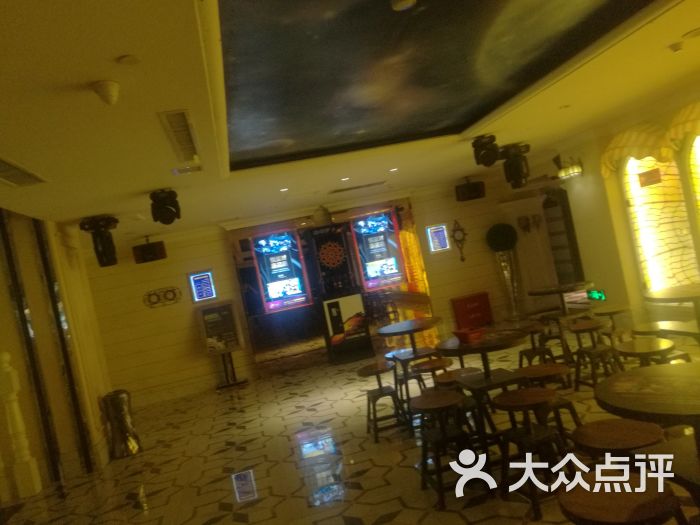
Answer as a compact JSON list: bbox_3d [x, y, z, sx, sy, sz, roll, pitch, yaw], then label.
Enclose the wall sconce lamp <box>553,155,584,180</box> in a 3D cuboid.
[{"bbox_3d":[2.642,-1.136,6.601,0.240,0.320,0.360,-12,1,-11],"label":"wall sconce lamp"}]

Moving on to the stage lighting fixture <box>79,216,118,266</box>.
[{"bbox_3d":[-2.648,-0.234,5.795,0.400,0.530,0.300,-11,1,-12],"label":"stage lighting fixture"}]

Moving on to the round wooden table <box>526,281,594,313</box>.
[{"bbox_3d":[2.501,0.707,6.314,0.700,0.810,0.700,-11,1,0],"label":"round wooden table"}]

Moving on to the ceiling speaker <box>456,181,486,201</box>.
[{"bbox_3d":[1.859,-1.097,8.492,0.440,0.240,0.270,-11,1,3],"label":"ceiling speaker"}]

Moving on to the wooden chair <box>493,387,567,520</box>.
[{"bbox_3d":[1.014,1.035,3.000,0.345,0.558,0.345,-12,1,-11],"label":"wooden chair"}]

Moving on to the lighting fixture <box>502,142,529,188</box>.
[{"bbox_3d":[2.104,-1.215,6.940,0.360,0.540,0.300,-12,1,-11],"label":"lighting fixture"}]

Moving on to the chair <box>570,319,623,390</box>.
[{"bbox_3d":[2.027,0.802,4.482,0.345,0.558,0.345,-12,1,-11],"label":"chair"}]

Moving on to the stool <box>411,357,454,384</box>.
[{"bbox_3d":[0.699,1.073,4.267,0.345,0.558,0.345,-12,1,-11],"label":"stool"}]

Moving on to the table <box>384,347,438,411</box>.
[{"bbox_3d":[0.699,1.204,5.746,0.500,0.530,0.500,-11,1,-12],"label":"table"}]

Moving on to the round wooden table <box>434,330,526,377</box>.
[{"bbox_3d":[1.098,1.001,4.210,0.690,0.810,0.690,-11,1,0],"label":"round wooden table"}]

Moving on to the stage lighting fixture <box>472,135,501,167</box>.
[{"bbox_3d":[1.449,-1.163,5.813,0.280,0.350,0.330,-11,1,9],"label":"stage lighting fixture"}]

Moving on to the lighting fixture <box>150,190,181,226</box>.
[{"bbox_3d":[-1.559,-0.474,4.620,0.230,0.280,0.230,-11,2,-17],"label":"lighting fixture"}]

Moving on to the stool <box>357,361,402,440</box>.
[{"bbox_3d":[0.296,1.260,4.946,0.350,0.590,0.350,-11,1,-12],"label":"stool"}]

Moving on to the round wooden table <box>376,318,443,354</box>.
[{"bbox_3d":[0.637,0.967,5.083,0.620,0.759,0.620,-11,1,0],"label":"round wooden table"}]

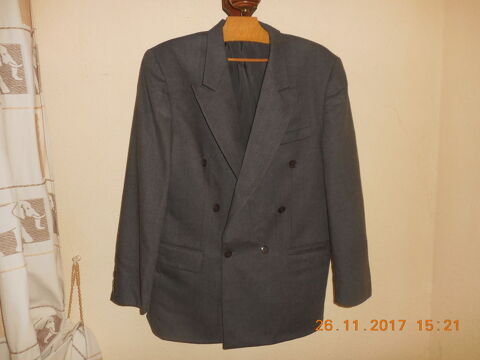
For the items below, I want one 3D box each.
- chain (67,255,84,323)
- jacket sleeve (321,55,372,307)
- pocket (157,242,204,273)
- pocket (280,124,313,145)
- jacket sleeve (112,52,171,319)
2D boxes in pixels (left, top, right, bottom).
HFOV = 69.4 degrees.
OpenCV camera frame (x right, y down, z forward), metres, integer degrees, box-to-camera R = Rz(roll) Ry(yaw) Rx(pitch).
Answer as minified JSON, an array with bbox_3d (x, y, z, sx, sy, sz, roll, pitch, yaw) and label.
[{"bbox_3d":[-0.460,0.306,0.970,0.050,0.195,0.020,0,5,-3],"label":"chain"},{"bbox_3d":[0.280,0.001,0.910,0.115,0.650,0.150,-4,5,-4],"label":"jacket sleeve"},{"bbox_3d":[-0.153,0.195,0.870,0.130,0.068,0.020,4,5,2],"label":"pocket"},{"bbox_3d":[0.139,-0.112,0.850,0.080,0.045,0.015,-1,5,-8],"label":"pocket"},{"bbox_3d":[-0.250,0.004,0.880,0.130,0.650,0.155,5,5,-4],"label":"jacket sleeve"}]

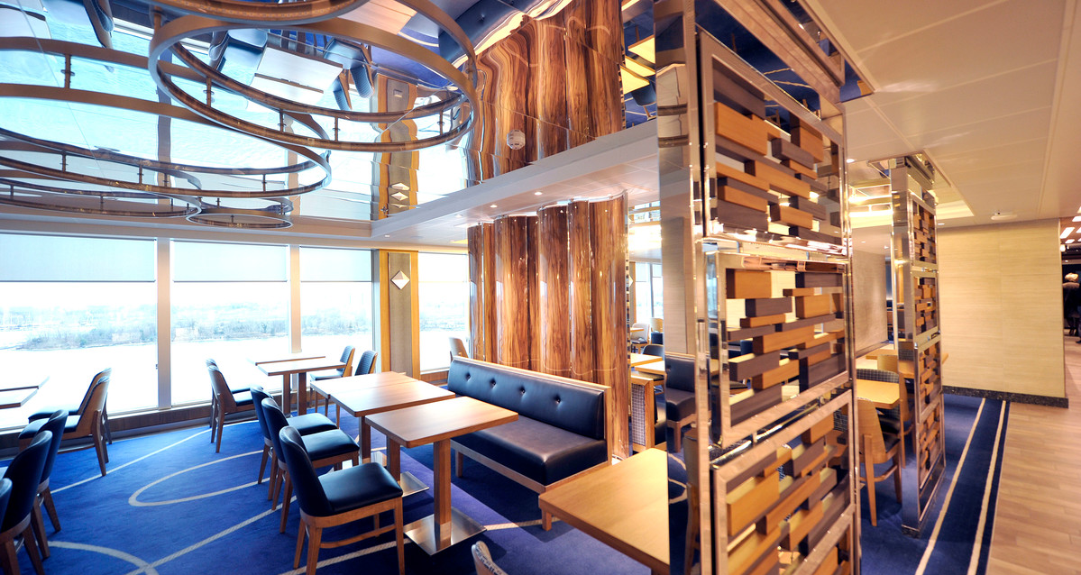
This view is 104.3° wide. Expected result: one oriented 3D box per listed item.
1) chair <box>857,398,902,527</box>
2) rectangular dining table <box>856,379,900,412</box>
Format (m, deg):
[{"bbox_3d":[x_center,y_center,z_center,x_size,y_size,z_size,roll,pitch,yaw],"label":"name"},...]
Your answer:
[{"bbox_3d":[2.192,1.118,2.980,0.555,0.835,0.490,-1,-1,-38],"label":"chair"},{"bbox_3d":[2.391,1.157,3.269,0.757,0.750,0.650,0,-1,-41],"label":"rectangular dining table"}]

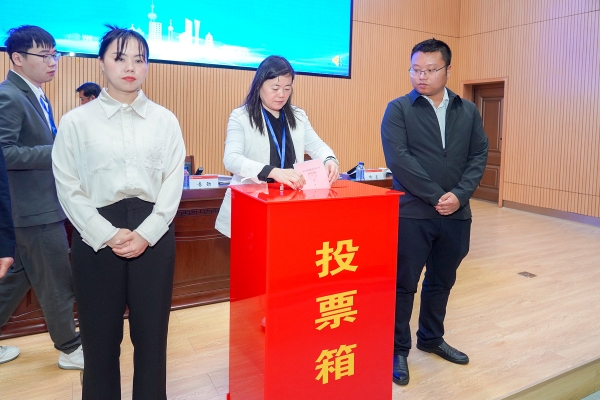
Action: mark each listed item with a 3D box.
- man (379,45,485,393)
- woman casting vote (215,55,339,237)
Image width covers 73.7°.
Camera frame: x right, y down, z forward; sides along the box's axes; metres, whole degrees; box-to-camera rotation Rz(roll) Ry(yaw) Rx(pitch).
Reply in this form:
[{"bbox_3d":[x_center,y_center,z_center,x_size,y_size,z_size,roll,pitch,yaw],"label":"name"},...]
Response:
[{"bbox_3d":[0.685,0.055,2.070,0.540,1.720,0.370,1,6,0],"label":"man"},{"bbox_3d":[-0.135,0.080,2.080,0.560,1.600,0.460,-1,7,-22],"label":"woman casting vote"}]

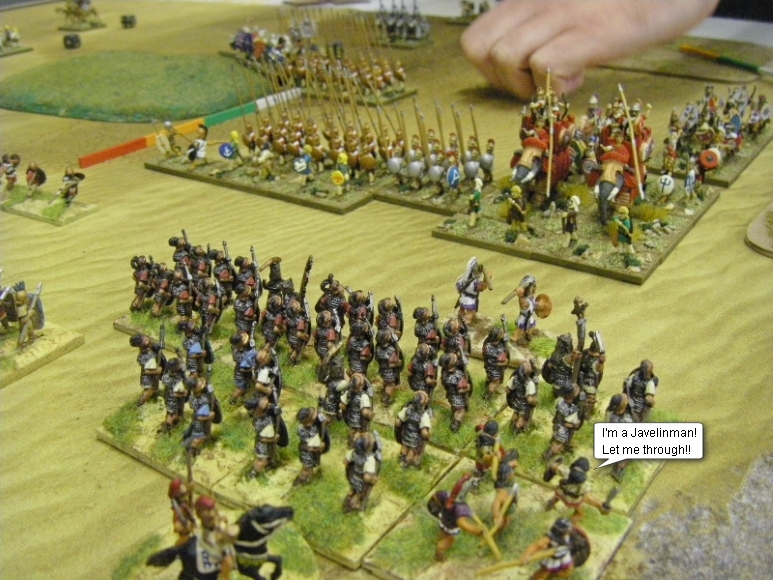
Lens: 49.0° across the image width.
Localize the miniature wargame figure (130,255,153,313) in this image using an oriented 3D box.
[{"bbox_3d":[-0.075,-0.003,0.261,0.007,0.020,0.008,17,32,32],"label":"miniature wargame figure"}]

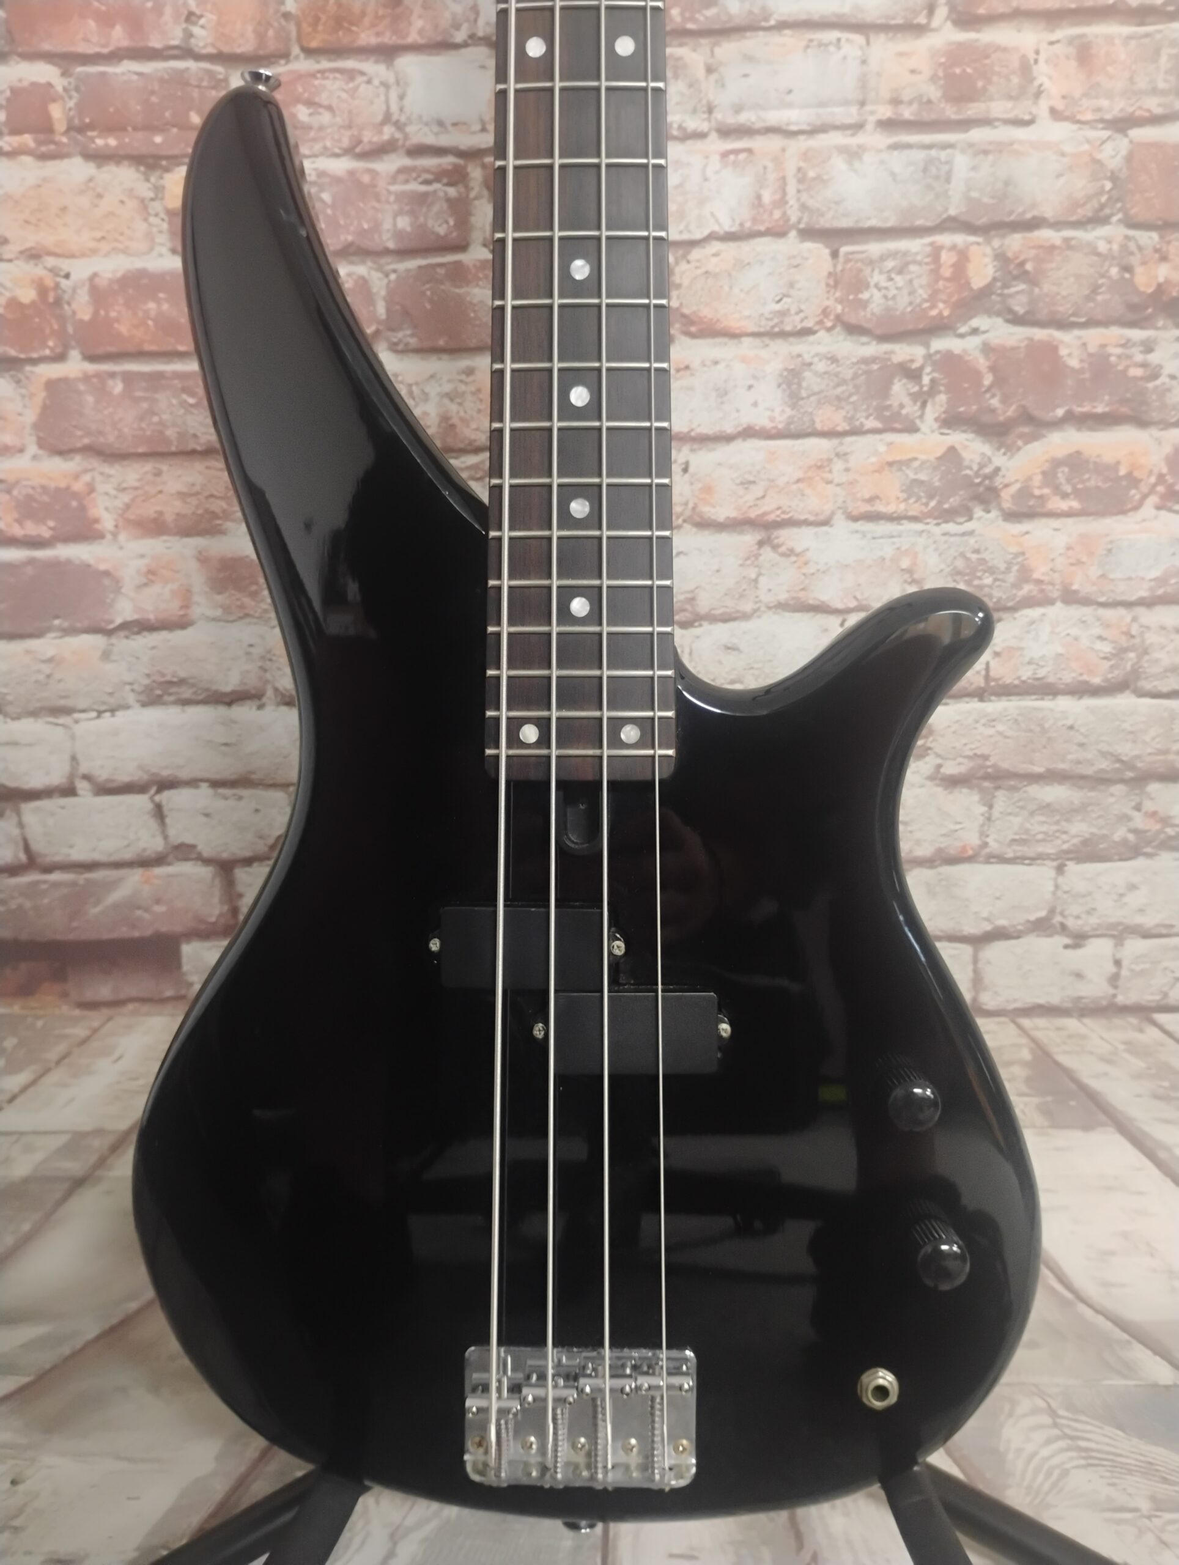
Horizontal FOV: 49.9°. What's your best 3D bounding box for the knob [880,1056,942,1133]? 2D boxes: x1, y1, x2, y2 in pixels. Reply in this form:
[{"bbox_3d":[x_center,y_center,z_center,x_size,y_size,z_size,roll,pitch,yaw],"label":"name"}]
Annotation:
[{"bbox_3d":[0.109,0.107,0.430,0.017,0.017,0.018,0,4,1],"label":"knob"}]

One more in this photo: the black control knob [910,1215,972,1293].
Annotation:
[{"bbox_3d":[0.119,0.162,0.434,0.017,0.017,0.018,0,4,1],"label":"black control knob"}]

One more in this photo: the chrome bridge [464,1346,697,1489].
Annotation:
[{"bbox_3d":[-0.003,0.224,0.443,0.082,0.046,0.015,0,4,1],"label":"chrome bridge"}]

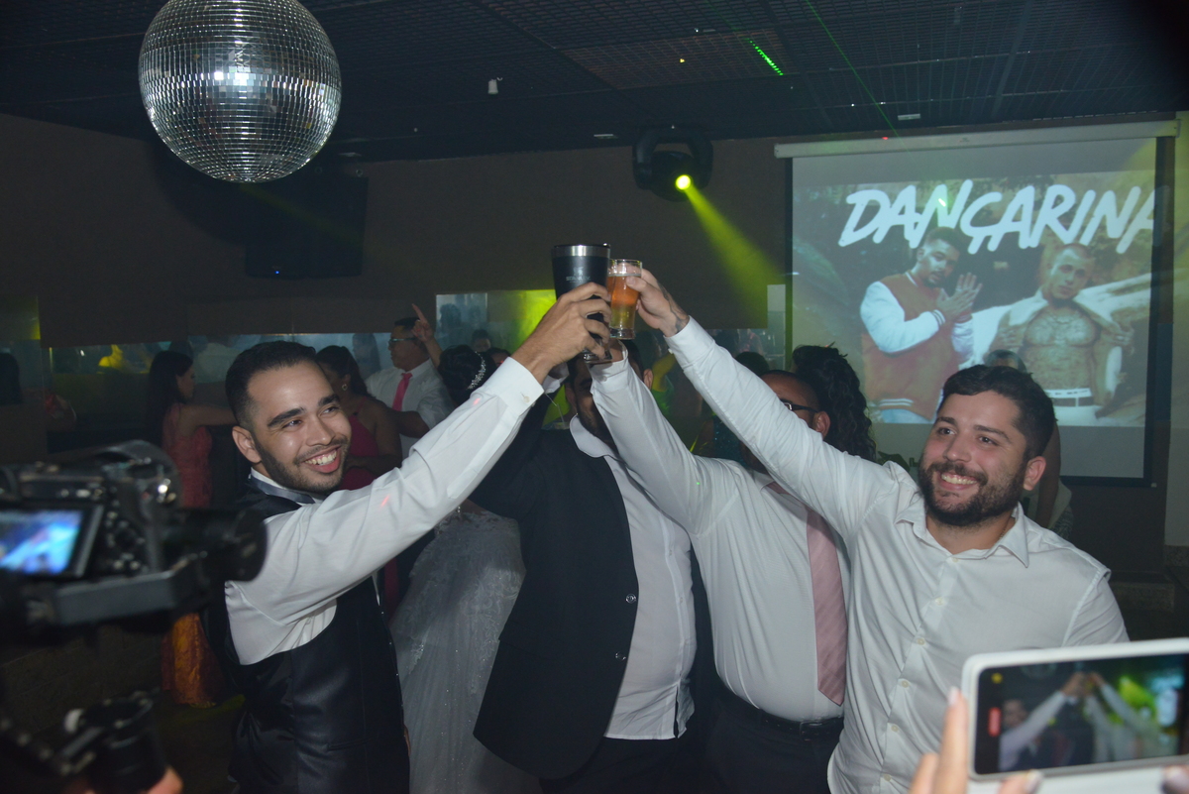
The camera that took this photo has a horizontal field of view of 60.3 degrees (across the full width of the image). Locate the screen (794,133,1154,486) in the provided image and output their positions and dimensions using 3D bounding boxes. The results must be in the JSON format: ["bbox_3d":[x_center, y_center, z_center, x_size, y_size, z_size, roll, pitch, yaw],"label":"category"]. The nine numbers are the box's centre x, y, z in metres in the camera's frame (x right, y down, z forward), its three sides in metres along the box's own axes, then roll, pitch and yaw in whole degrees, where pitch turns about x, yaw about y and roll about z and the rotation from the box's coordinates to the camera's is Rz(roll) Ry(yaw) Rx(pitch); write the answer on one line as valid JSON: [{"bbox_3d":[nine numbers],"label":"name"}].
[{"bbox_3d":[2.256,-0.542,6.278,2.223,2.103,0.080,1,5,18],"label":"screen"}]

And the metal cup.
[{"bbox_3d":[-0.020,-0.148,1.535,0.088,0.156,0.088,-1,5,0],"label":"metal cup"}]

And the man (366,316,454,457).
[{"bbox_3d":[-0.900,0.498,5.045,0.540,1.770,0.420,2,6,27],"label":"man"}]

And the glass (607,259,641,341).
[{"bbox_3d":[0.044,-0.148,1.560,0.057,0.121,0.057,-1,5,0],"label":"glass"}]

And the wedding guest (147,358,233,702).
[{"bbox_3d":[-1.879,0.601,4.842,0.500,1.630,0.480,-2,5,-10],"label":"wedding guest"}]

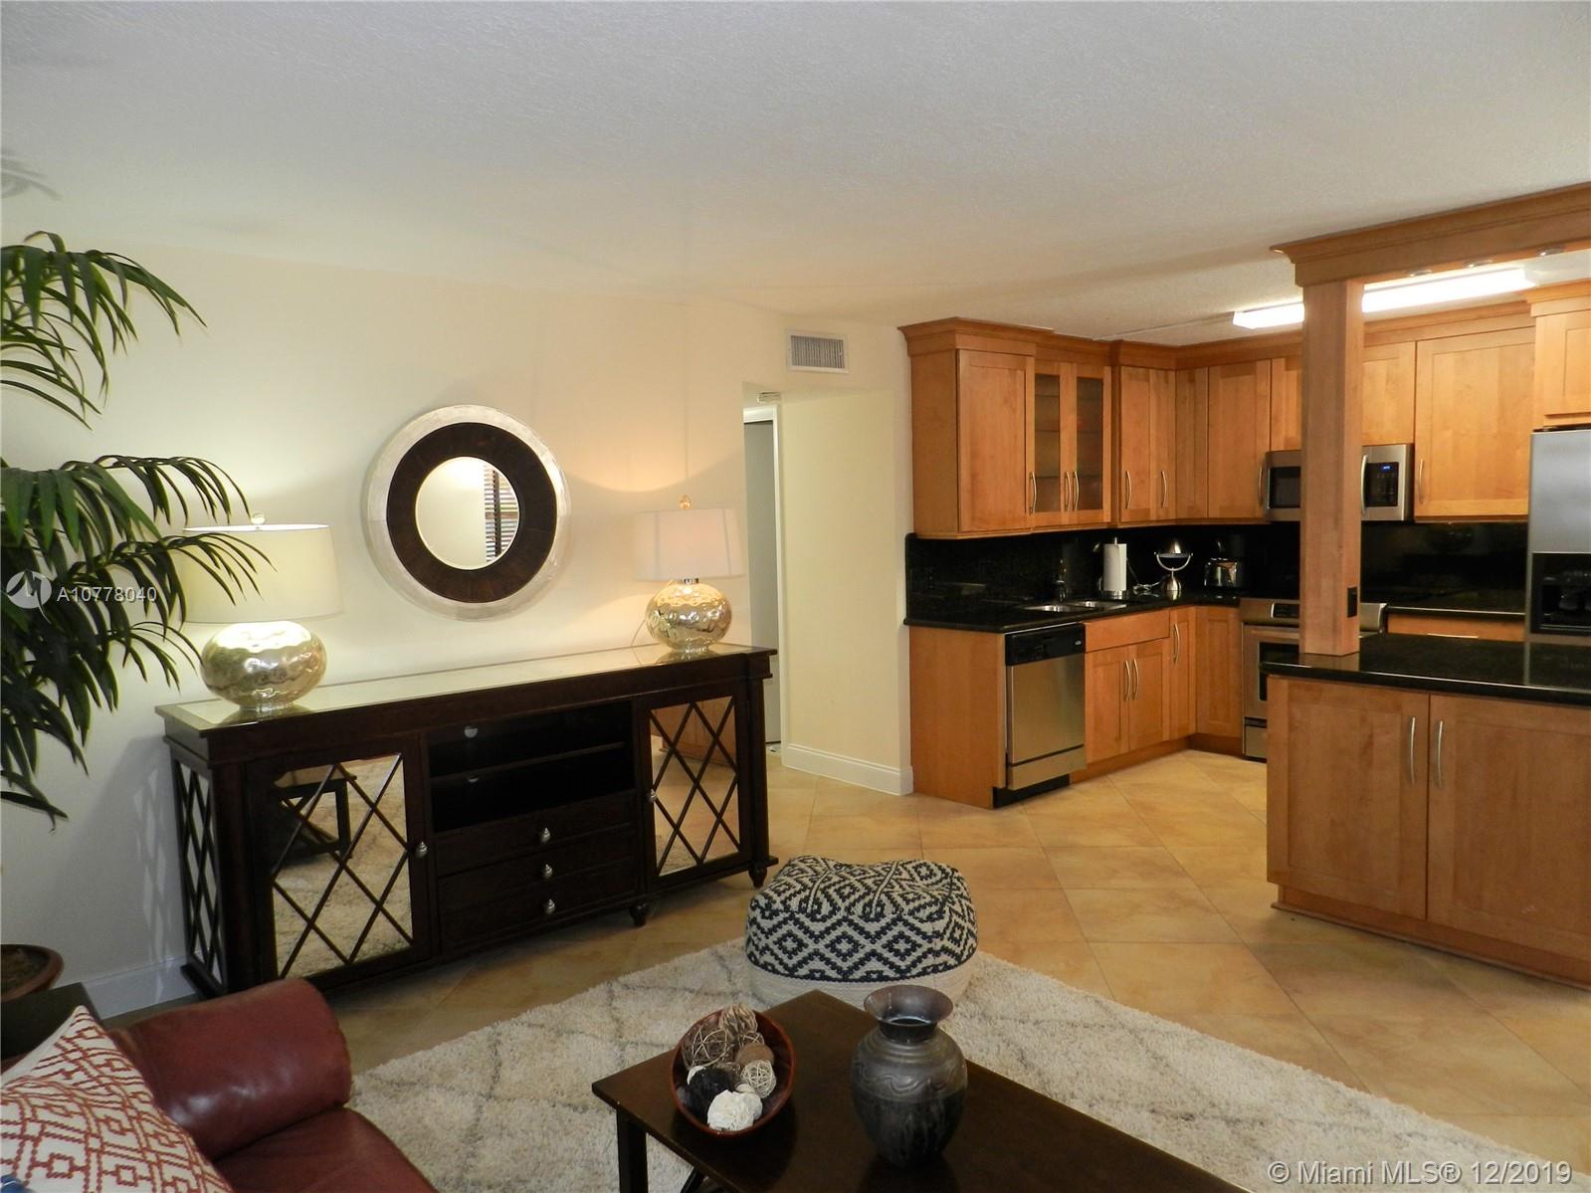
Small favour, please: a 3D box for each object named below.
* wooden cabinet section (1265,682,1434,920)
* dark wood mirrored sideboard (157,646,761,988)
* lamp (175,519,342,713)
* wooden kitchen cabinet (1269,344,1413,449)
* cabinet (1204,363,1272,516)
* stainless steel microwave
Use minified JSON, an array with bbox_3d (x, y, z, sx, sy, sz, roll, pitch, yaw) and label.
[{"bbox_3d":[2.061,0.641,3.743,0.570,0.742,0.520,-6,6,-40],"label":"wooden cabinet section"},{"bbox_3d":[-1.006,0.755,3.761,2.030,0.960,0.550,-6,6,-41],"label":"dark wood mirrored sideboard"},{"bbox_3d":[-1.617,0.042,3.189,0.440,0.590,0.440,-5,6,-39],"label":"lamp"},{"bbox_3d":[3.092,-1.083,5.867,0.330,0.516,0.767,-6,6,-39],"label":"wooden kitchen cabinet"},{"bbox_3d":[2.711,-0.911,6.281,0.335,0.915,0.385,-5,6,-39],"label":"cabinet"},{"bbox_3d":[3.072,-0.622,5.878,0.420,0.390,0.755,-6,6,-39],"label":"stainless steel microwave"}]

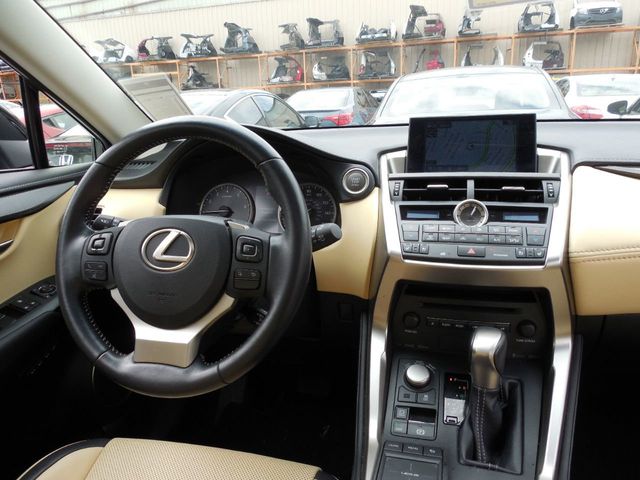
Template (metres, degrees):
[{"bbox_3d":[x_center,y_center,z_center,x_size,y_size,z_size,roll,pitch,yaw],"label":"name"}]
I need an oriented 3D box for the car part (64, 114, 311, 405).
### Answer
[{"bbox_3d":[-0.183,0.018,0.631,0.370,0.370,0.095,2,-9,16],"label":"car part"}]

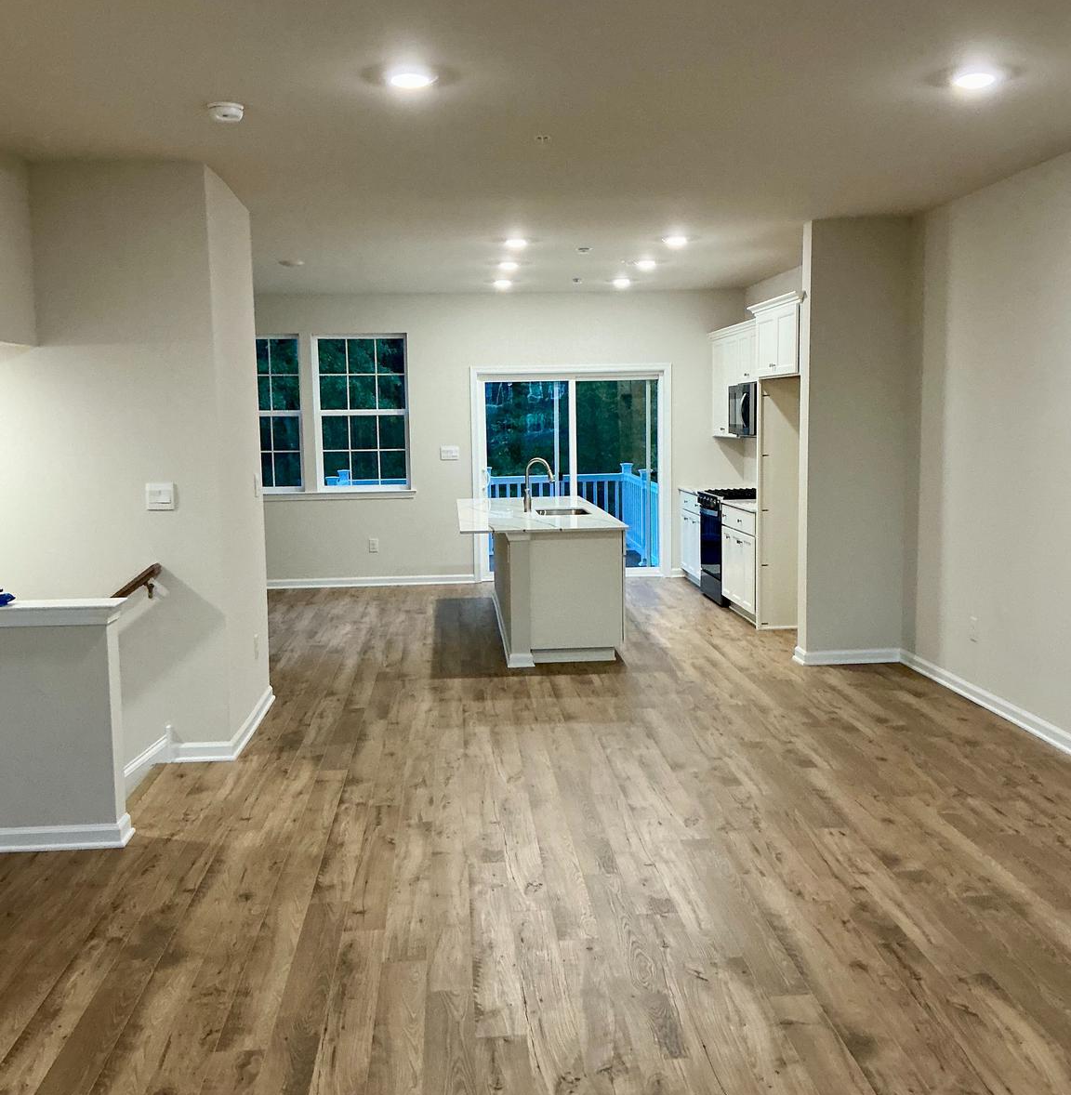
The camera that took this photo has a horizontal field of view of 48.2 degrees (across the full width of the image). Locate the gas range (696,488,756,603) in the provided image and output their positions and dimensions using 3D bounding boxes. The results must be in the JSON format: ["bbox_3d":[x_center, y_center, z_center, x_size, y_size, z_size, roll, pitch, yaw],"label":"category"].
[{"bbox_3d":[1.822,-0.007,10.444,0.669,0.901,0.761,-1,6,-4],"label":"gas range"}]

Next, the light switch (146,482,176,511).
[{"bbox_3d":[-1.743,-0.235,5.567,0.126,0.128,0.023,-1,6,-4],"label":"light switch"}]

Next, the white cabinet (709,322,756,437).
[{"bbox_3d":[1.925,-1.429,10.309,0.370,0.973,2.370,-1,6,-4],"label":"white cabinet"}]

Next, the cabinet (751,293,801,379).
[{"bbox_3d":[1.927,-1.420,8.101,0.660,0.503,1.090,-1,6,-4],"label":"cabinet"}]

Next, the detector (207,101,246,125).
[{"bbox_3d":[-1.161,-1.636,4.503,0.136,0.047,0.136,-1,6,-4],"label":"detector"}]

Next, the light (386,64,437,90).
[{"bbox_3d":[-0.435,-1.624,4.190,0.186,0.030,0.186,-1,6,-4],"label":"light"}]

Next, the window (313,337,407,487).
[{"bbox_3d":[-1.669,-1.300,11.541,0.910,1.503,0.110,-1,6,-4],"label":"window"}]

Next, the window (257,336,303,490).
[{"bbox_3d":[-2.698,-1.276,11.488,0.893,1.508,0.089,-1,6,-4],"label":"window"}]

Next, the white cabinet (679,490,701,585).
[{"bbox_3d":[1.784,-0.088,11.380,0.624,0.859,1.037,-1,6,-4],"label":"white cabinet"}]

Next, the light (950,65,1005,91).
[{"bbox_3d":[1.578,-1.660,4.281,0.188,0.036,0.188,-1,6,-4],"label":"light"}]

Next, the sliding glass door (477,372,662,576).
[{"bbox_3d":[0.347,-0.711,11.729,1.800,2.024,0.120,-1,6,-4],"label":"sliding glass door"}]

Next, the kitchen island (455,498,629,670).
[{"bbox_3d":[-0.037,0.174,9.093,1.076,0.896,2.900,-1,6,-4],"label":"kitchen island"}]

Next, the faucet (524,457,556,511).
[{"bbox_3d":[0.029,-0.465,8.914,0.235,0.399,0.090,-1,6,-4],"label":"faucet"}]

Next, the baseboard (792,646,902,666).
[{"bbox_3d":[2.012,0.695,7.614,0.650,0.090,0.030,-1,6,-4],"label":"baseboard"}]

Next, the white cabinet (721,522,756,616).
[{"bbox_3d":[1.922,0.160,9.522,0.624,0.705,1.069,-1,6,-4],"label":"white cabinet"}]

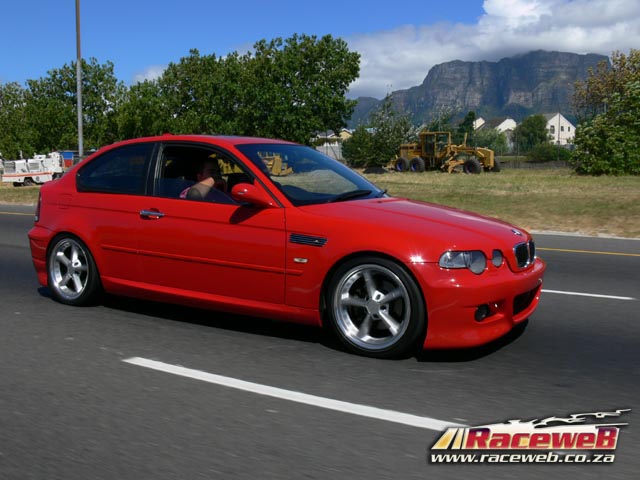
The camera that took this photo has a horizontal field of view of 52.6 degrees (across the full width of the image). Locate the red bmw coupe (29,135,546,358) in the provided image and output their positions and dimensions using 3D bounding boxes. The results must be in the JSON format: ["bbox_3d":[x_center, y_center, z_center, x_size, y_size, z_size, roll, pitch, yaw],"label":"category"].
[{"bbox_3d":[-0.418,-0.140,5.147,4.280,1.380,1.790,4,8,32],"label":"red bmw coupe"}]

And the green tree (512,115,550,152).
[{"bbox_3d":[35.953,-17.764,110.000,6.400,7.000,6.400,0,7,0],"label":"green tree"}]

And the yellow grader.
[{"bbox_3d":[9.659,-6.684,50.000,2.500,3.400,8.500,-7,9,-44],"label":"yellow grader"}]

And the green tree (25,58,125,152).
[{"bbox_3d":[-22.763,-11.544,60.000,9.200,10.600,9.200,0,7,0],"label":"green tree"}]

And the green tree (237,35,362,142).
[{"bbox_3d":[-1.584,-10.547,50.000,9.200,10.700,9.200,0,7,0],"label":"green tree"}]

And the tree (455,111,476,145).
[{"bbox_3d":[24.733,-18.274,110.000,3.600,7.200,3.600,0,7,0],"label":"tree"}]

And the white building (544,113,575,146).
[{"bbox_3d":[57.013,-26.980,158.000,8.300,8.400,9.500,-1,7,-6],"label":"white building"}]

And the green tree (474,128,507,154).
[{"bbox_3d":[22.527,-12.807,85.000,4.300,3.800,4.300,0,7,0],"label":"green tree"}]

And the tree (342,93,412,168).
[{"bbox_3d":[5.065,-9.557,57.000,6.000,6.400,6.000,0,7,0],"label":"tree"}]

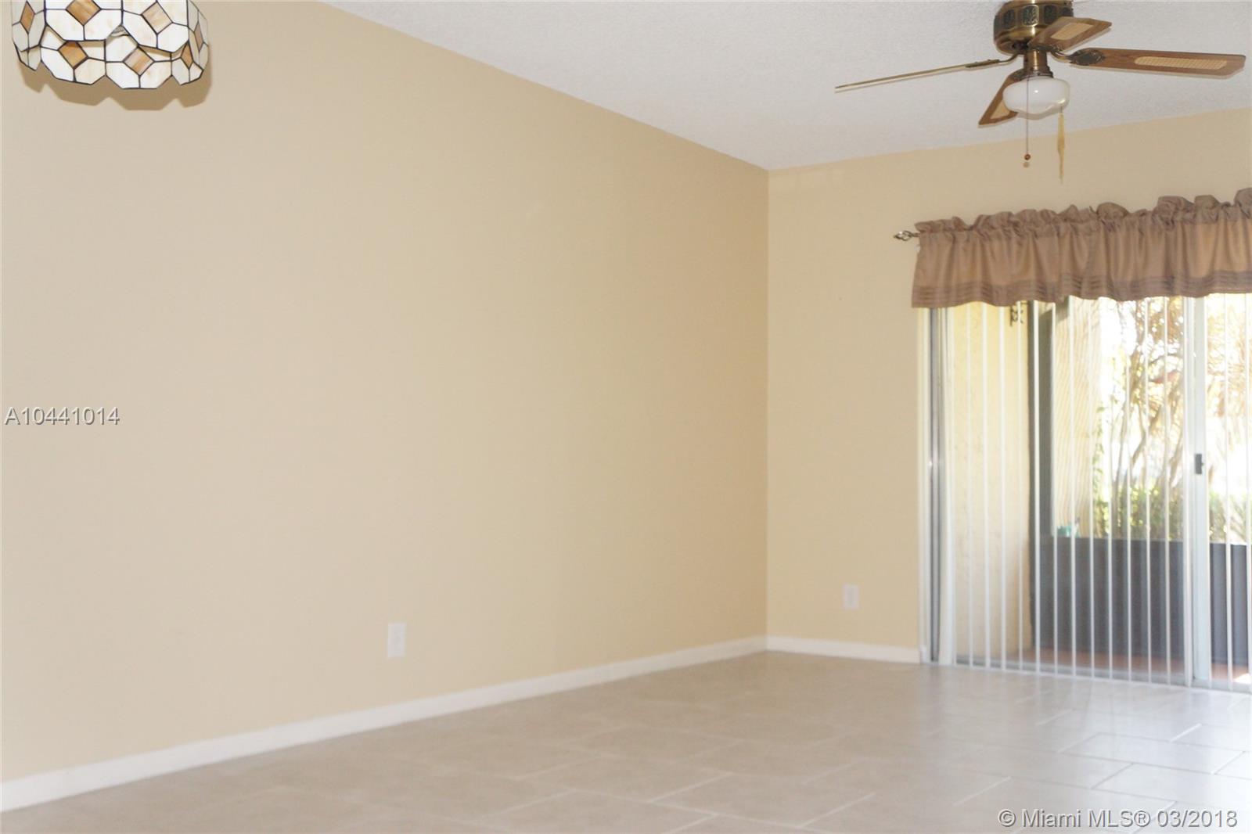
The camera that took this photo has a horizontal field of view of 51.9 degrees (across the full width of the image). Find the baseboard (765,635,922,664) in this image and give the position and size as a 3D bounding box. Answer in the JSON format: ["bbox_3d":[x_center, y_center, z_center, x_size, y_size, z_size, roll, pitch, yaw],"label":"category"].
[{"bbox_3d":[1.070,1.160,6.399,0.840,0.076,0.014,-2,-3,37],"label":"baseboard"}]

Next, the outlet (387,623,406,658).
[{"bbox_3d":[-0.808,0.790,4.559,0.010,0.119,0.077,-2,-3,37],"label":"outlet"}]

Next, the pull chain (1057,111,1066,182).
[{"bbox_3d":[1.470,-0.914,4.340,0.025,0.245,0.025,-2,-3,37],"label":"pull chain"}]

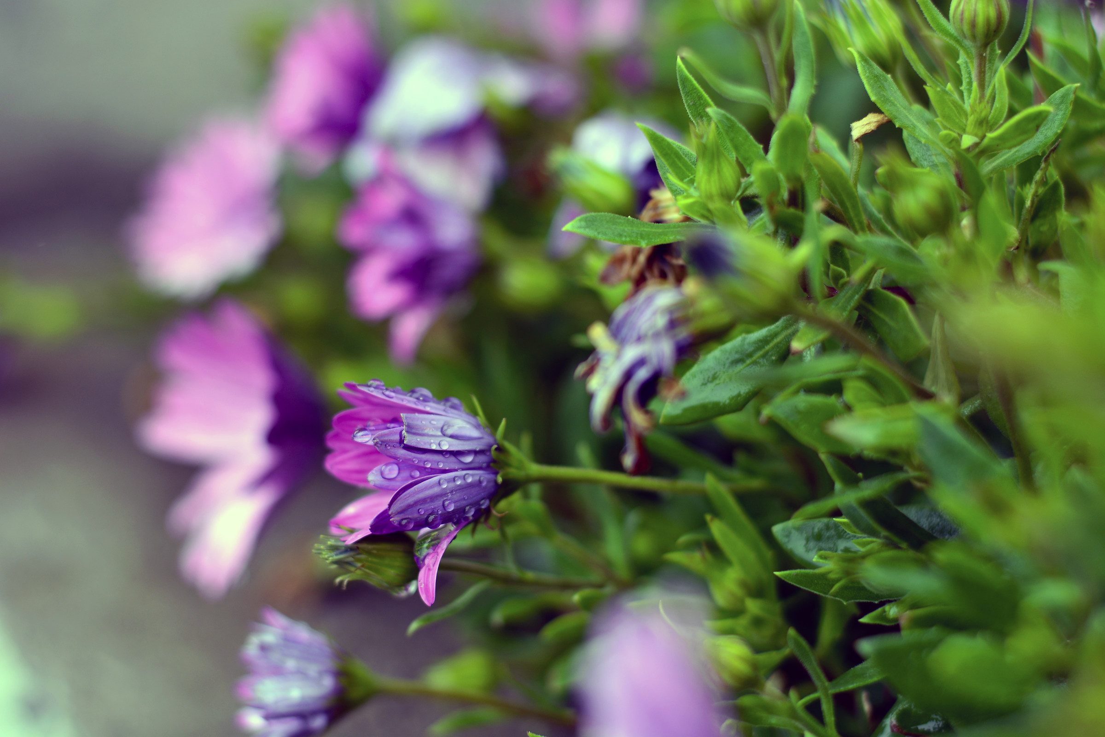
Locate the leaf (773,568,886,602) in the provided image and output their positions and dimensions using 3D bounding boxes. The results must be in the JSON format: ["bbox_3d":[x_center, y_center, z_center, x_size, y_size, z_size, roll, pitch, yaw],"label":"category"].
[{"bbox_3d":[0.051,0.040,0.420,0.021,0.004,0.008,8,32,1],"label":"leaf"}]

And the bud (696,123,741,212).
[{"bbox_3d":[0.030,-0.037,0.420,0.008,0.016,0.008,-10,7,-1],"label":"bud"}]

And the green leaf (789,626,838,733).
[{"bbox_3d":[0.046,0.056,0.410,0.004,0.020,0.005,-19,12,17],"label":"green leaf"}]

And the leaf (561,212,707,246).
[{"bbox_3d":[0.016,-0.026,0.420,0.028,0.004,0.008,-3,31,-5],"label":"leaf"}]

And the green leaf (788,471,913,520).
[{"bbox_3d":[0.053,0.022,0.405,0.024,0.004,0.006,-24,21,-5],"label":"green leaf"}]

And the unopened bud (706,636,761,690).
[{"bbox_3d":[0.034,0.055,0.430,0.009,0.011,0.009,-40,20,0],"label":"unopened bud"}]

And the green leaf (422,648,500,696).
[{"bbox_3d":[-0.018,0.058,0.445,0.015,0.009,0.007,-2,18,-5],"label":"green leaf"}]

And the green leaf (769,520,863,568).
[{"bbox_3d":[0.051,0.033,0.432,0.020,0.004,0.011,-1,41,3],"label":"green leaf"}]

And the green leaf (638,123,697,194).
[{"bbox_3d":[0.021,-0.038,0.421,0.004,0.018,0.008,-39,1,-45],"label":"green leaf"}]

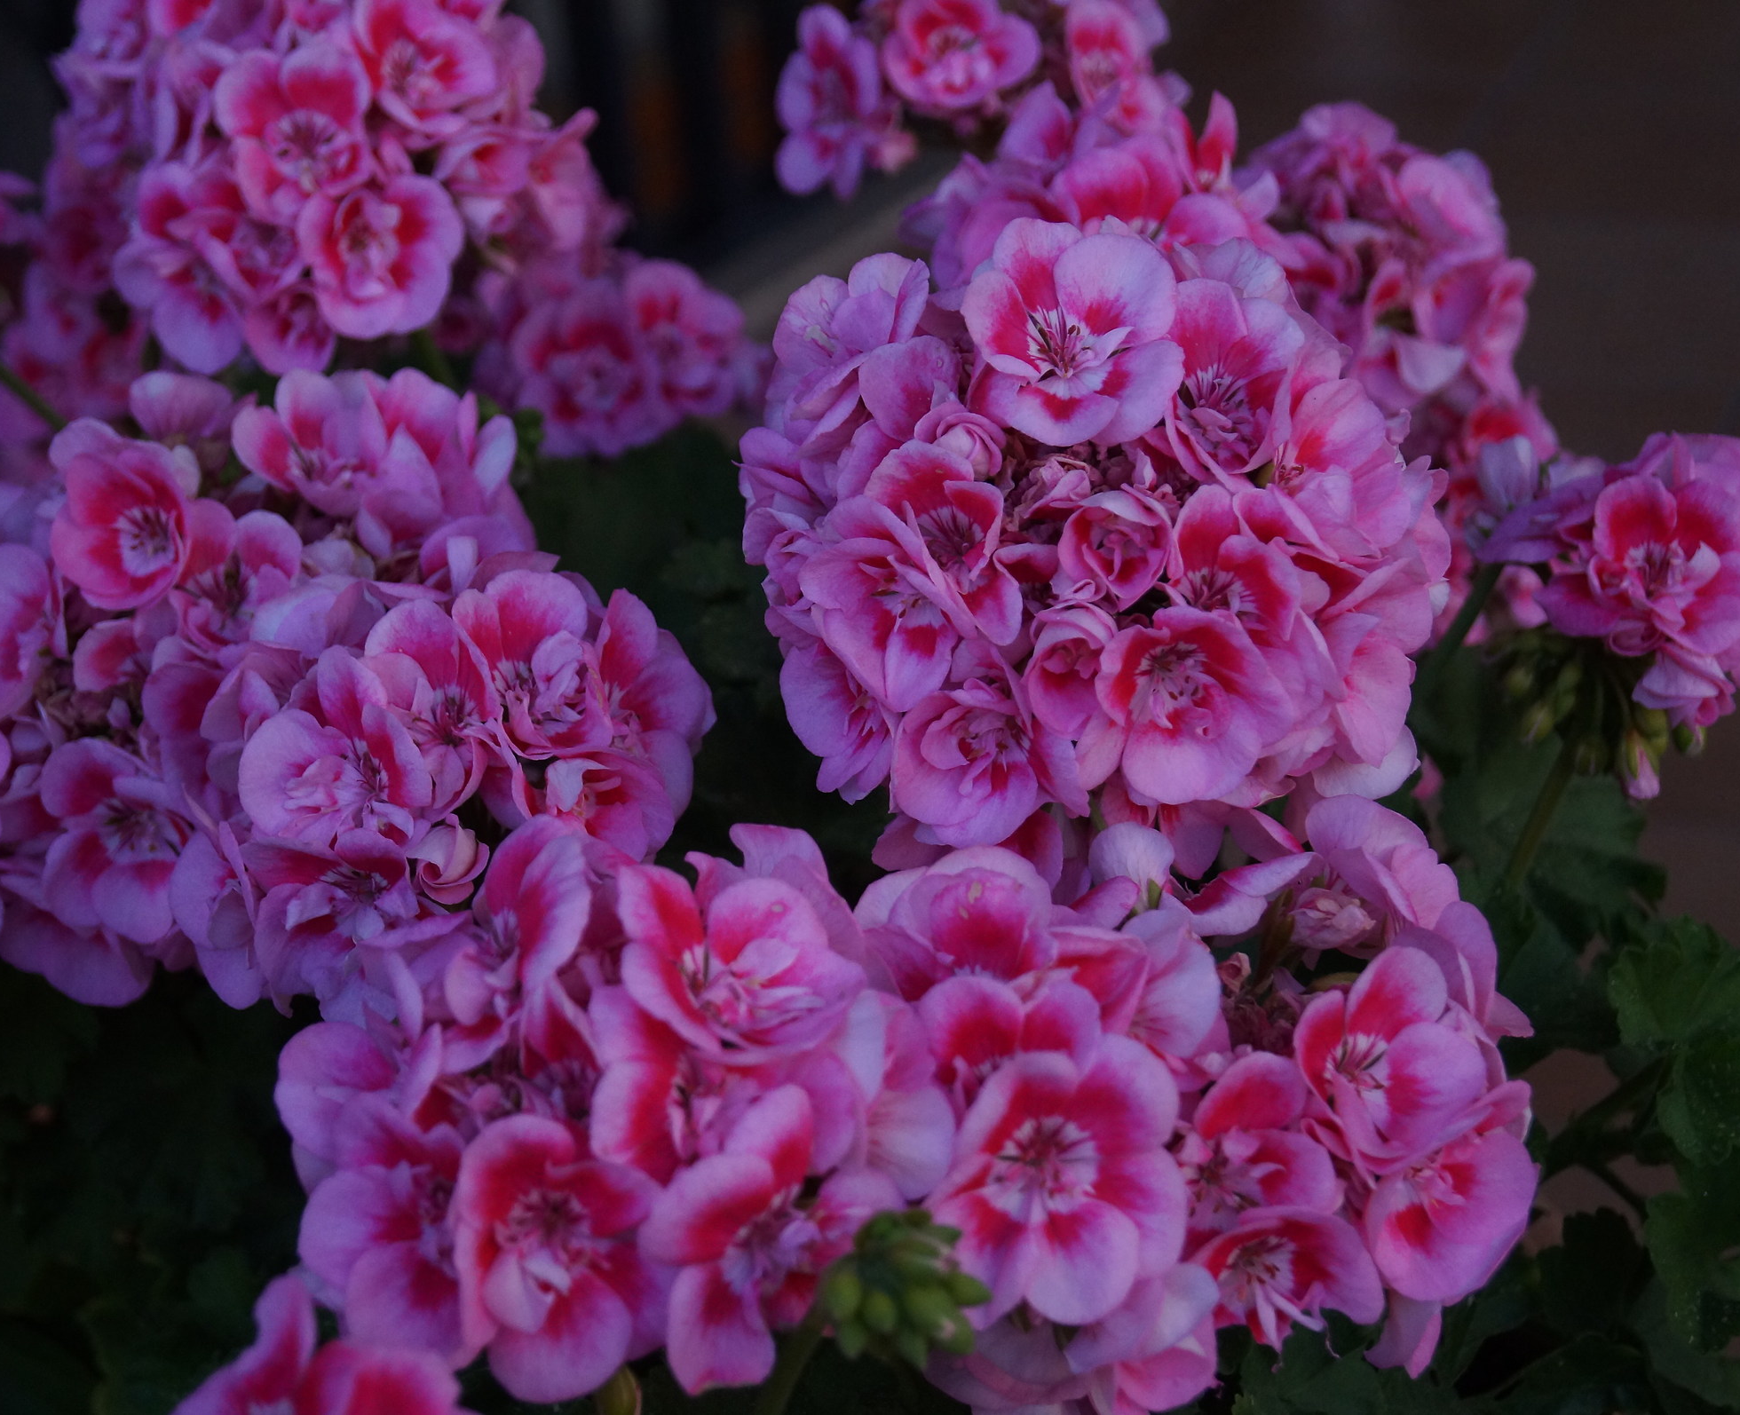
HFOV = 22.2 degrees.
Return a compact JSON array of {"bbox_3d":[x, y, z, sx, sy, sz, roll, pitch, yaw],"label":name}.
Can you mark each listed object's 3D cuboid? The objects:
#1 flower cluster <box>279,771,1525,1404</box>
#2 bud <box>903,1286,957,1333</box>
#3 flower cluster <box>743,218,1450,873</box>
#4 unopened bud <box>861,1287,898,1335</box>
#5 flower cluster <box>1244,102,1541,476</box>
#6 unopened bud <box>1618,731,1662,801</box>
[{"bbox_3d":[0.004,0.063,0.710,0.200,0.100,0.120,0,25,0],"label":"flower cluster"},{"bbox_3d":[0.009,0.088,0.650,0.009,0.006,0.006,41,19,25],"label":"bud"},{"bbox_3d":[0.040,-0.028,0.780,0.122,0.108,0.115,0,25,0],"label":"flower cluster"},{"bbox_3d":[0.001,0.089,0.650,0.006,0.007,0.006,0,25,0],"label":"unopened bud"},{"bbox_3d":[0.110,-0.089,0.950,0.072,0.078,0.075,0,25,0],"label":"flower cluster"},{"bbox_3d":[0.135,0.010,0.775,0.007,0.013,0.007,-9,15,4],"label":"unopened bud"}]

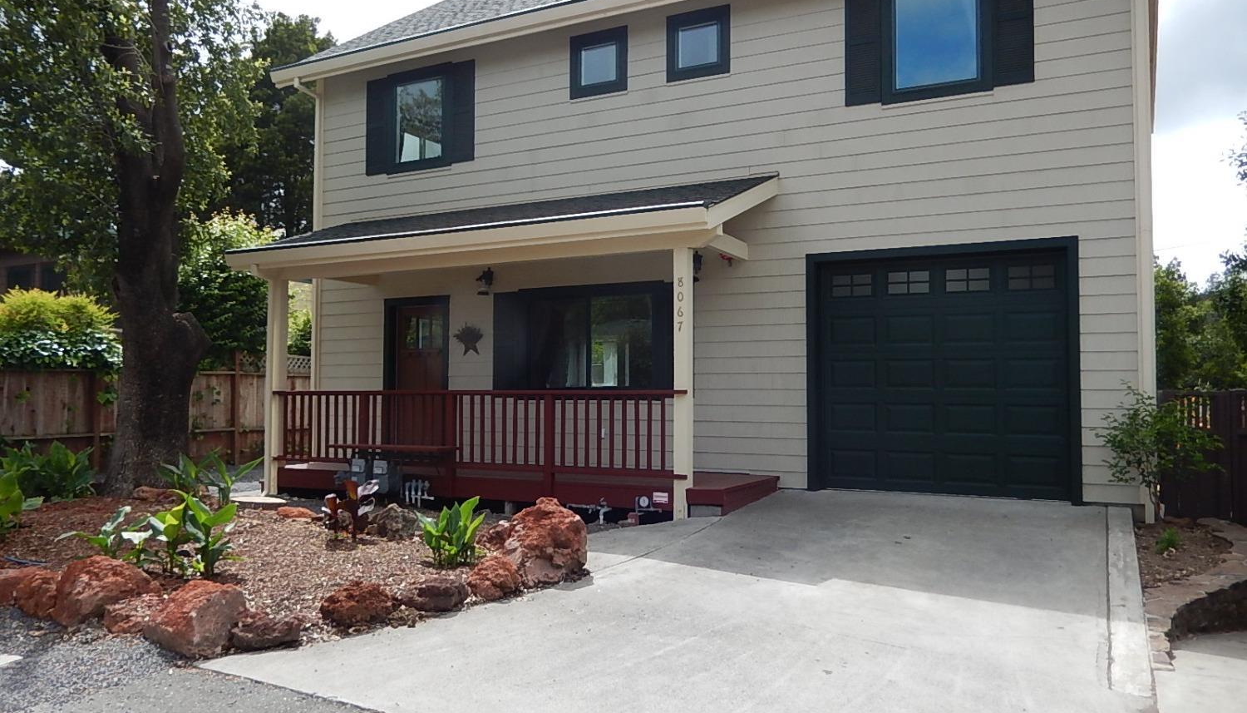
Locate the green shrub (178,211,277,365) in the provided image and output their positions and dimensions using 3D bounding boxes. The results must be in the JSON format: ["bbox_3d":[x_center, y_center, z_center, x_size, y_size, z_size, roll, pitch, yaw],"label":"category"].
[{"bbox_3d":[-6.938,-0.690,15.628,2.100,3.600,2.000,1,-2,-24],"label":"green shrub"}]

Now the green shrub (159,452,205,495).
[{"bbox_3d":[-4.955,1.317,10.100,0.490,0.480,0.460,1,-3,-26],"label":"green shrub"}]

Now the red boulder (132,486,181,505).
[{"bbox_3d":[-4.995,1.488,9.650,0.500,0.210,0.380,1,-3,-27],"label":"red boulder"}]

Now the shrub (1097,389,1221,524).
[{"bbox_3d":[4.913,0.879,8.250,0.980,1.200,0.930,-1,-3,31],"label":"shrub"}]

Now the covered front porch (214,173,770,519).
[{"bbox_3d":[-1.480,-0.218,10.216,6.050,3.610,2.250,-1,-3,26],"label":"covered front porch"}]

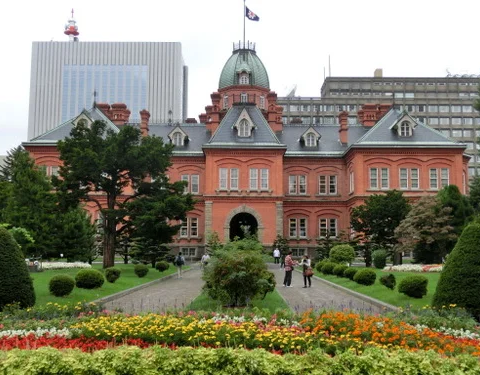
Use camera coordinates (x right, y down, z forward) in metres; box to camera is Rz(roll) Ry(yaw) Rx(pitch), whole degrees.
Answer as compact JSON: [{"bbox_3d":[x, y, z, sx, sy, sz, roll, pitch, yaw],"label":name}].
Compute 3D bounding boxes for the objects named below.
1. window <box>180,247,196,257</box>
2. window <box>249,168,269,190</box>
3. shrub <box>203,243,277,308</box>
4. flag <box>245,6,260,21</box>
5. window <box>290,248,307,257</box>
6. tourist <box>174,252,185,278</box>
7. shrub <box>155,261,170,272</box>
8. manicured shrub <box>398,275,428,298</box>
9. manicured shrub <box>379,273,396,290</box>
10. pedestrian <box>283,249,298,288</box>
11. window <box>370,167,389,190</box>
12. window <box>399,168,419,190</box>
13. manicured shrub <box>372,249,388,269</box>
[{"bbox_3d":[-7.206,8.994,81.005,2.220,1.350,0.250,0,-6,0],"label":"window"},{"bbox_3d":[2.462,-1.031,74.490,2.530,2.860,0.250,0,-6,0],"label":"window"},{"bbox_3d":[-0.041,2.901,19.104,2.400,2.080,2.300,0,-6,0],"label":"shrub"},{"bbox_3d":[2.053,-27.754,92.297,2.250,2.400,0.500,0,-6,0],"label":"flag"},{"bbox_3d":[8.457,9.317,82.817,2.292,1.339,0.300,0,-6,0],"label":"window"},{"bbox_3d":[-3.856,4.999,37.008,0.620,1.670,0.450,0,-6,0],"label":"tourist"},{"bbox_3d":[-5.224,5.376,39.149,1.003,0.745,0.950,0,-6,0],"label":"shrub"},{"bbox_3d":[5.747,3.304,19.139,0.994,0.749,0.994,0,-6,0],"label":"manicured shrub"},{"bbox_3d":[6.350,4.047,24.798,0.750,0.720,0.750,0,-6,0],"label":"manicured shrub"},{"bbox_3d":[2.445,3.921,27.731,0.720,1.740,0.520,0,-6,0],"label":"pedestrian"},{"bbox_3d":[18.013,-1.141,74.501,2.420,2.950,0.250,0,-6,0],"label":"window"},{"bbox_3d":[22.476,-1.111,76.393,2.612,2.824,0.300,0,-6,0],"label":"window"},{"bbox_3d":[11.637,5.980,47.991,1.330,1.550,1.330,0,-6,0],"label":"manicured shrub"}]

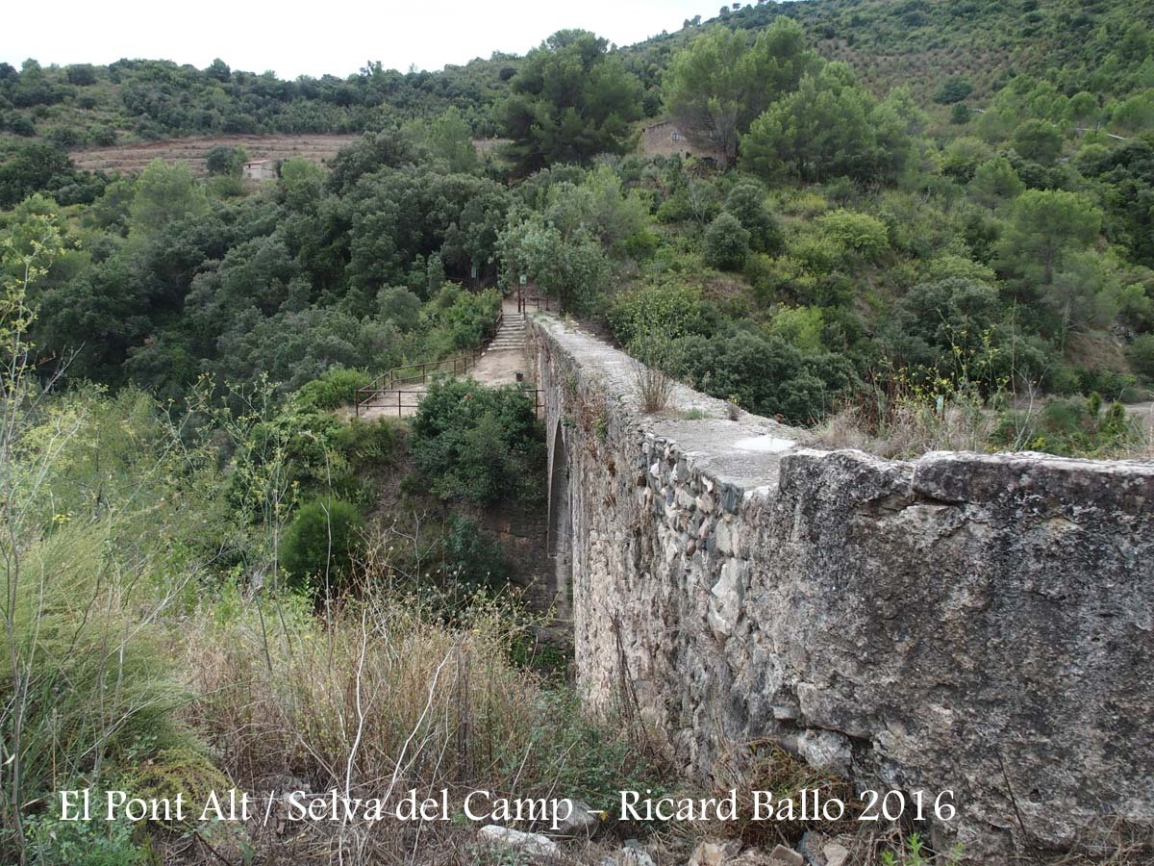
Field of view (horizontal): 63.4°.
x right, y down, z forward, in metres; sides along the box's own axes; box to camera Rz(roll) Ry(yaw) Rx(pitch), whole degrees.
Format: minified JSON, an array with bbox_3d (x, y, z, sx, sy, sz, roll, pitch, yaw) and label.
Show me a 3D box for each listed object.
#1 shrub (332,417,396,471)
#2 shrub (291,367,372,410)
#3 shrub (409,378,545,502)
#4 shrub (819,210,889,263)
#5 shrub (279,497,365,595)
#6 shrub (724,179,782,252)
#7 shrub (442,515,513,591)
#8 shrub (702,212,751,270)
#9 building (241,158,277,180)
[{"bbox_3d":[-7.951,0.379,35.000,2.380,1.980,1.900,0,8,0],"label":"shrub"},{"bbox_3d":[-10.135,-1.805,38.500,3.330,1.870,2.500,0,8,0],"label":"shrub"},{"bbox_3d":[-3.661,0.333,34.000,4.830,4.460,3.870,0,8,0],"label":"shrub"},{"bbox_3d":[19.254,-13.762,65.000,4.960,3.680,4.210,0,8,0],"label":"shrub"},{"bbox_3d":[-8.175,3.632,30.000,2.780,3.090,2.640,0,8,0],"label":"shrub"},{"bbox_3d":[12.667,-15.497,67.000,4.280,5.010,4.070,0,8,0],"label":"shrub"},{"bbox_3d":[-3.466,4.169,32.500,2.410,2.630,2.050,0,8,0],"label":"shrub"},{"bbox_3d":[9.933,-12.744,62.000,3.190,3.760,3.030,0,8,0],"label":"shrub"},{"bbox_3d":[-78.199,-64.929,230.000,5.600,5.200,5.900,3,8,21],"label":"building"}]

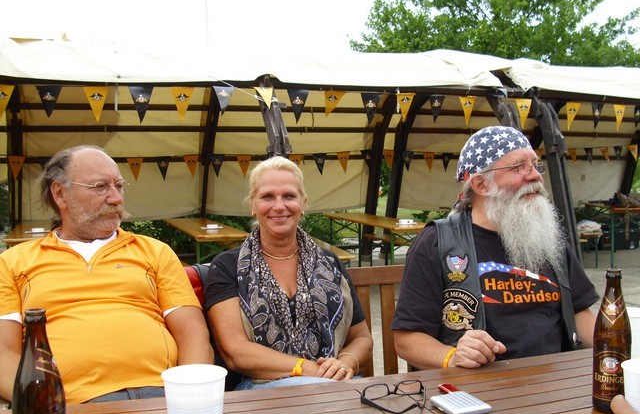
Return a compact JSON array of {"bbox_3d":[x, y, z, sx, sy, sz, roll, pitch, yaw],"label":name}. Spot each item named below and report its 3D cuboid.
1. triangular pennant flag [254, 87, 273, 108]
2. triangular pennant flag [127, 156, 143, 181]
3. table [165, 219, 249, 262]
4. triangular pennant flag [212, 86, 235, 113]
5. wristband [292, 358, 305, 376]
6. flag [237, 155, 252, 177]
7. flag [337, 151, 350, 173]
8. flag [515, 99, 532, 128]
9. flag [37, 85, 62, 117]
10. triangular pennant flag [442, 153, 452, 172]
[{"bbox_3d":[-0.453,-0.924,5.546,0.195,0.295,0.015,-2,-39,-21],"label":"triangular pennant flag"},{"bbox_3d":[-2.327,-0.467,8.160,0.200,0.290,0.020,-1,3,-9],"label":"triangular pennant flag"},{"bbox_3d":[-1.231,0.584,6.766,0.500,0.770,2.200,-1,3,-21],"label":"table"},{"bbox_3d":[-0.805,-0.880,5.400,0.200,0.290,0.030,-1,17,-16],"label":"triangular pennant flag"},{"bbox_3d":[-0.048,0.418,1.695,0.022,0.052,0.056,3,4,28],"label":"wristband"},{"bbox_3d":[-1.019,-0.544,8.759,0.195,0.295,0.010,-2,3,-21],"label":"flag"},{"bbox_3d":[0.337,-0.612,9.000,0.200,0.300,0.020,-1,2,-19],"label":"flag"},{"bbox_3d":[2.086,-0.952,6.621,0.195,0.295,0.010,-2,3,-21],"label":"flag"},{"bbox_3d":[-2.140,-0.826,5.119,0.200,0.270,0.020,-1,3,-12],"label":"flag"},{"bbox_3d":[1.964,-0.678,9.904,0.195,0.295,0.010,-2,3,-21],"label":"triangular pennant flag"}]

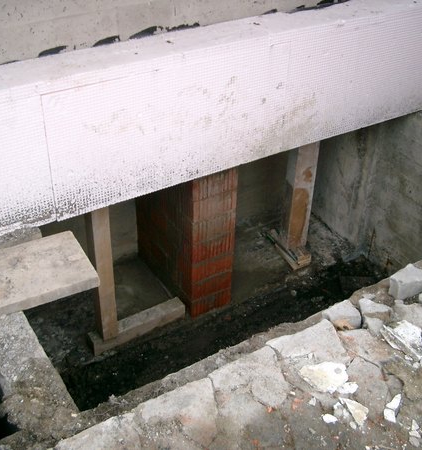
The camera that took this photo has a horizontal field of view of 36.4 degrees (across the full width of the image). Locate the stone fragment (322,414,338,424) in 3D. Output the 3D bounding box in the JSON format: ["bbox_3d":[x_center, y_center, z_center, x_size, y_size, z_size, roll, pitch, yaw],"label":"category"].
[{"bbox_3d":[0.372,0.614,2.022,0.046,0.015,0.029,22,41,25],"label":"stone fragment"}]

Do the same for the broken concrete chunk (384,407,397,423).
[{"bbox_3d":[0.565,0.609,2.029,0.034,0.025,0.051,5,36,4],"label":"broken concrete chunk"}]

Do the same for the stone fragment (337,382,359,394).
[{"bbox_3d":[0.454,0.542,2.121,0.076,0.018,0.044,-6,37,-11],"label":"stone fragment"}]

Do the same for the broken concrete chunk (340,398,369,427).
[{"bbox_3d":[0.468,0.588,2.049,0.059,0.030,0.119,-14,39,-20],"label":"broken concrete chunk"}]

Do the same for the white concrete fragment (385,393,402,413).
[{"bbox_3d":[0.558,0.540,1.956,0.033,0.020,0.070,21,37,29],"label":"white concrete fragment"}]

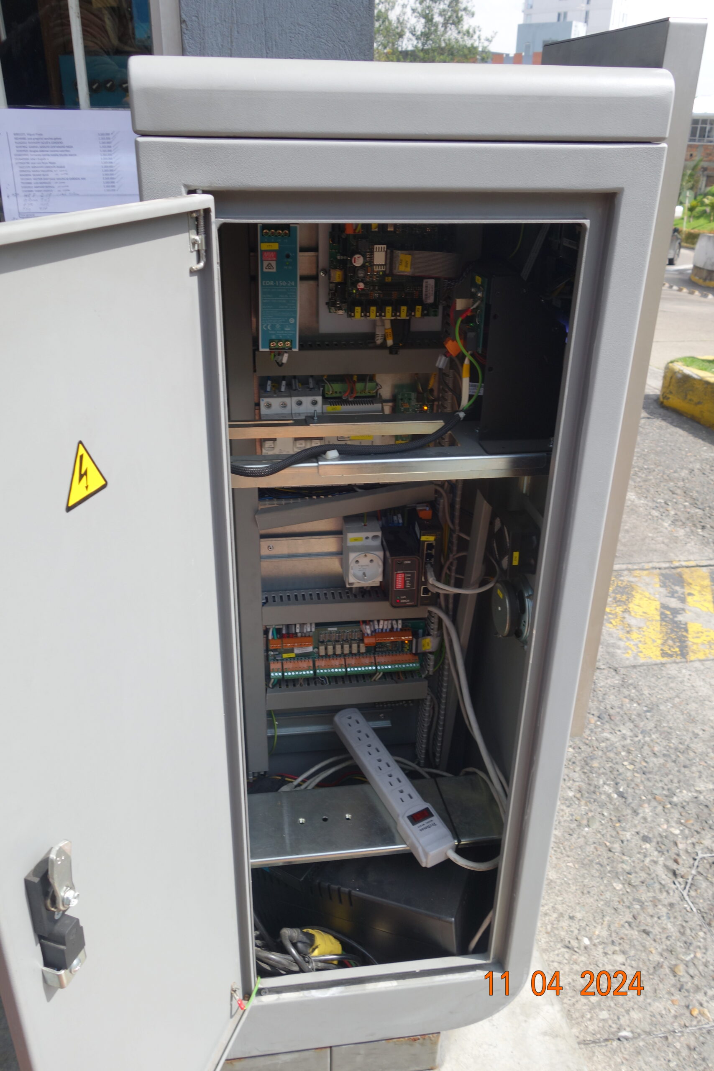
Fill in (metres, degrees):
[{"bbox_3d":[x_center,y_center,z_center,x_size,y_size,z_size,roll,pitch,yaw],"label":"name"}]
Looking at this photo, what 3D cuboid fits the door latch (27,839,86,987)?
[{"bbox_3d":[-0.203,0.257,0.573,0.030,0.128,0.027,10,28,17],"label":"door latch"}]

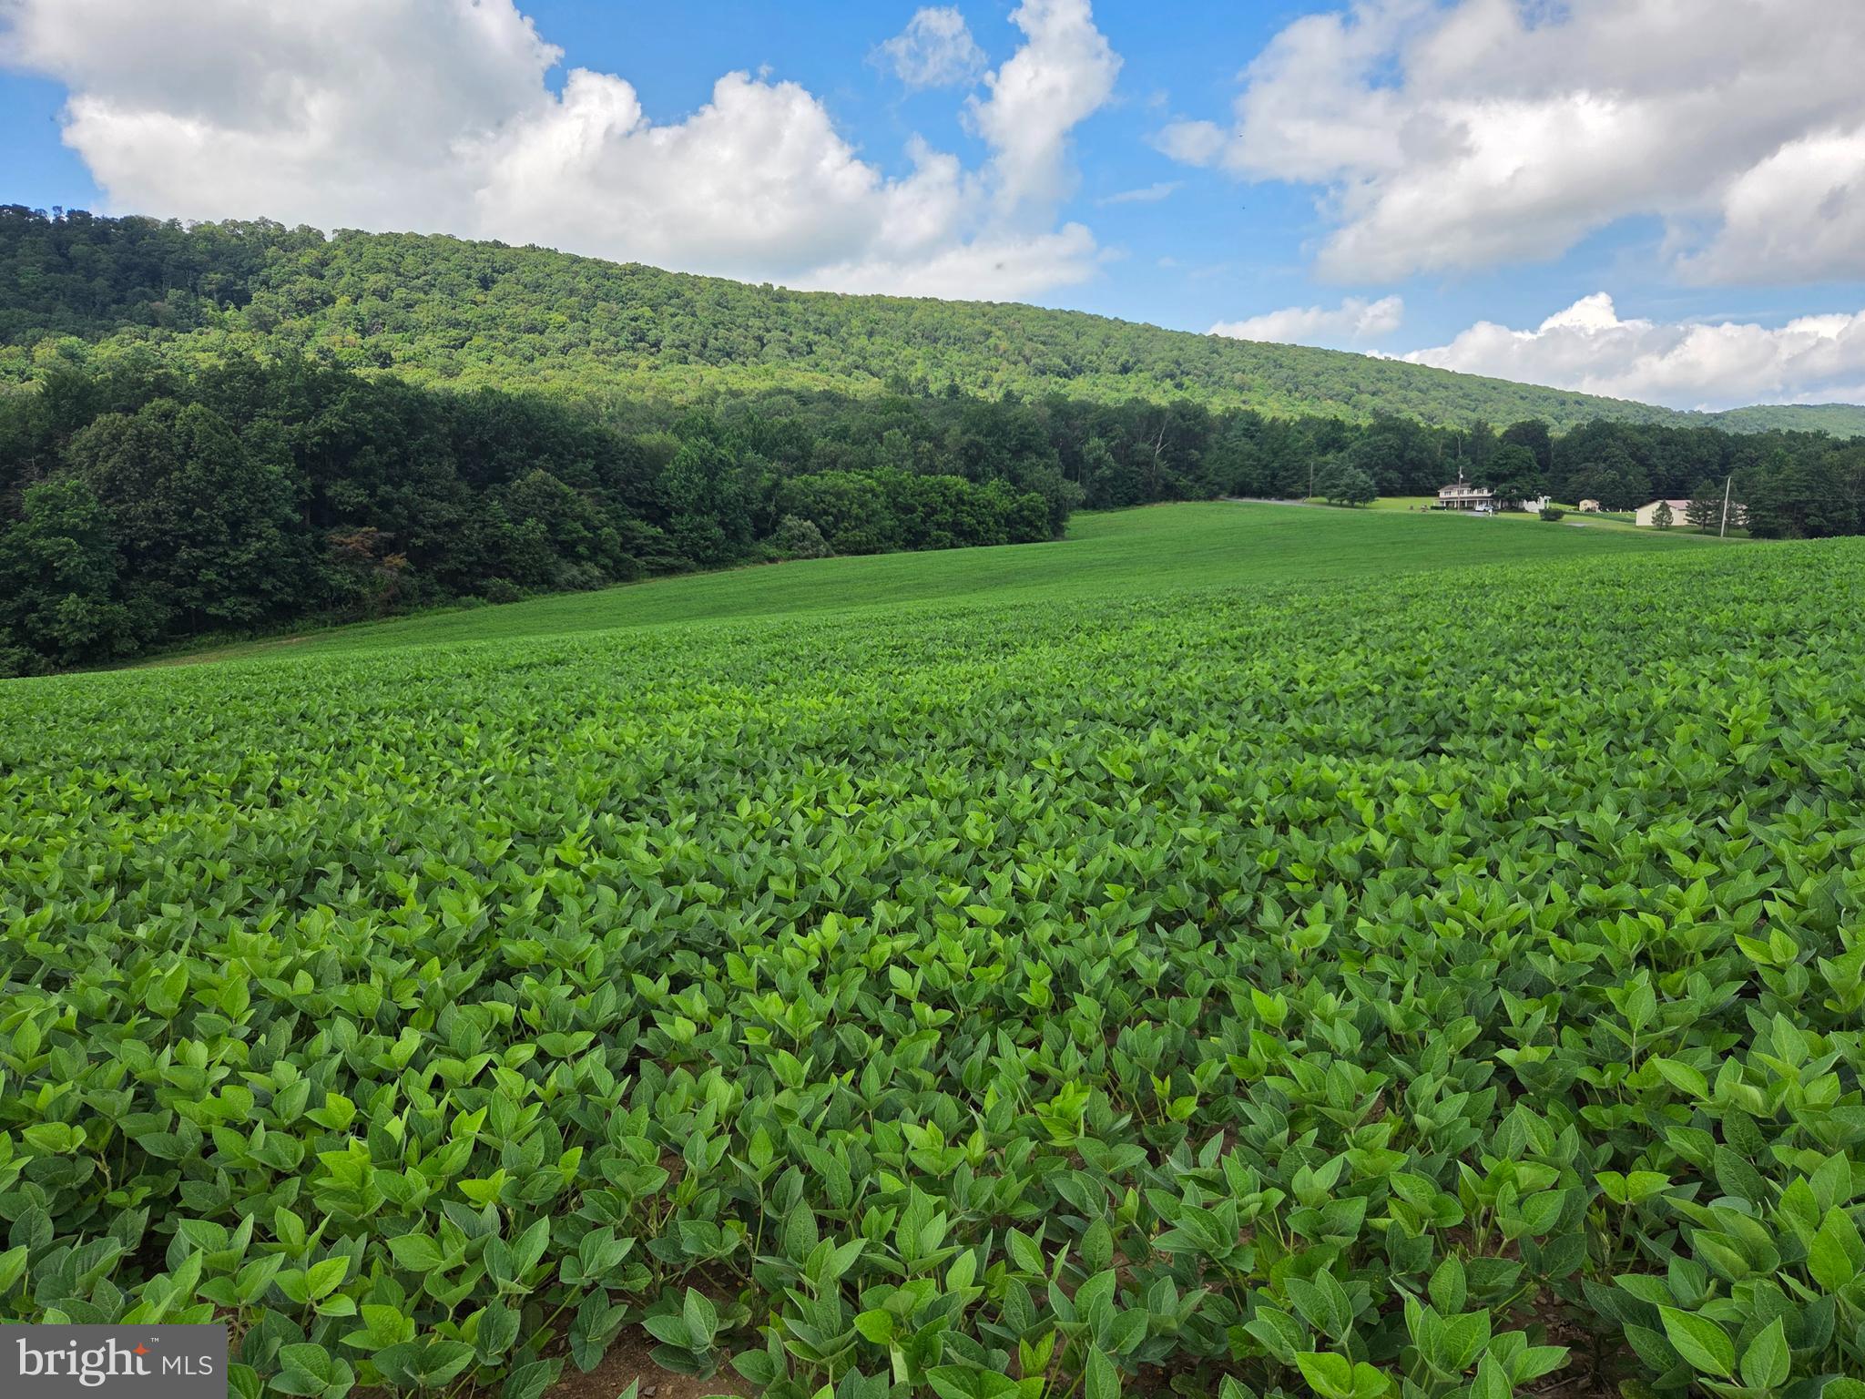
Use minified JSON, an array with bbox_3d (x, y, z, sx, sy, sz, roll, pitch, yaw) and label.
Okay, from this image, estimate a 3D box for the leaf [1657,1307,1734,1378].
[{"bbox_3d":[0.999,0.840,1.620,0.070,0.025,0.108,-30,37,-8],"label":"leaf"}]

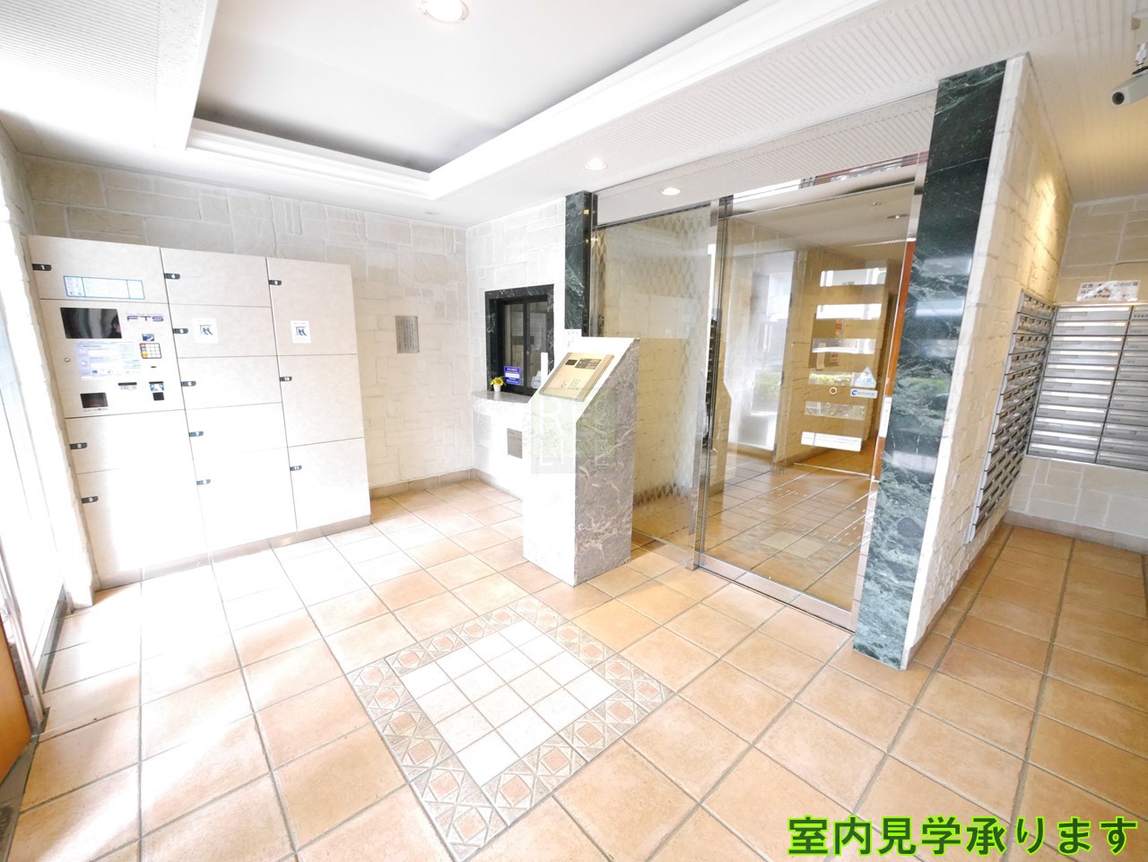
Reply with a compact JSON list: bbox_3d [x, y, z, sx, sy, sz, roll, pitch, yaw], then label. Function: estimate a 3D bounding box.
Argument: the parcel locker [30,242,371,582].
[{"bbox_3d":[-2.280,-0.160,3.100,1.470,1.880,0.550,-9,15,-41],"label":"parcel locker"}]

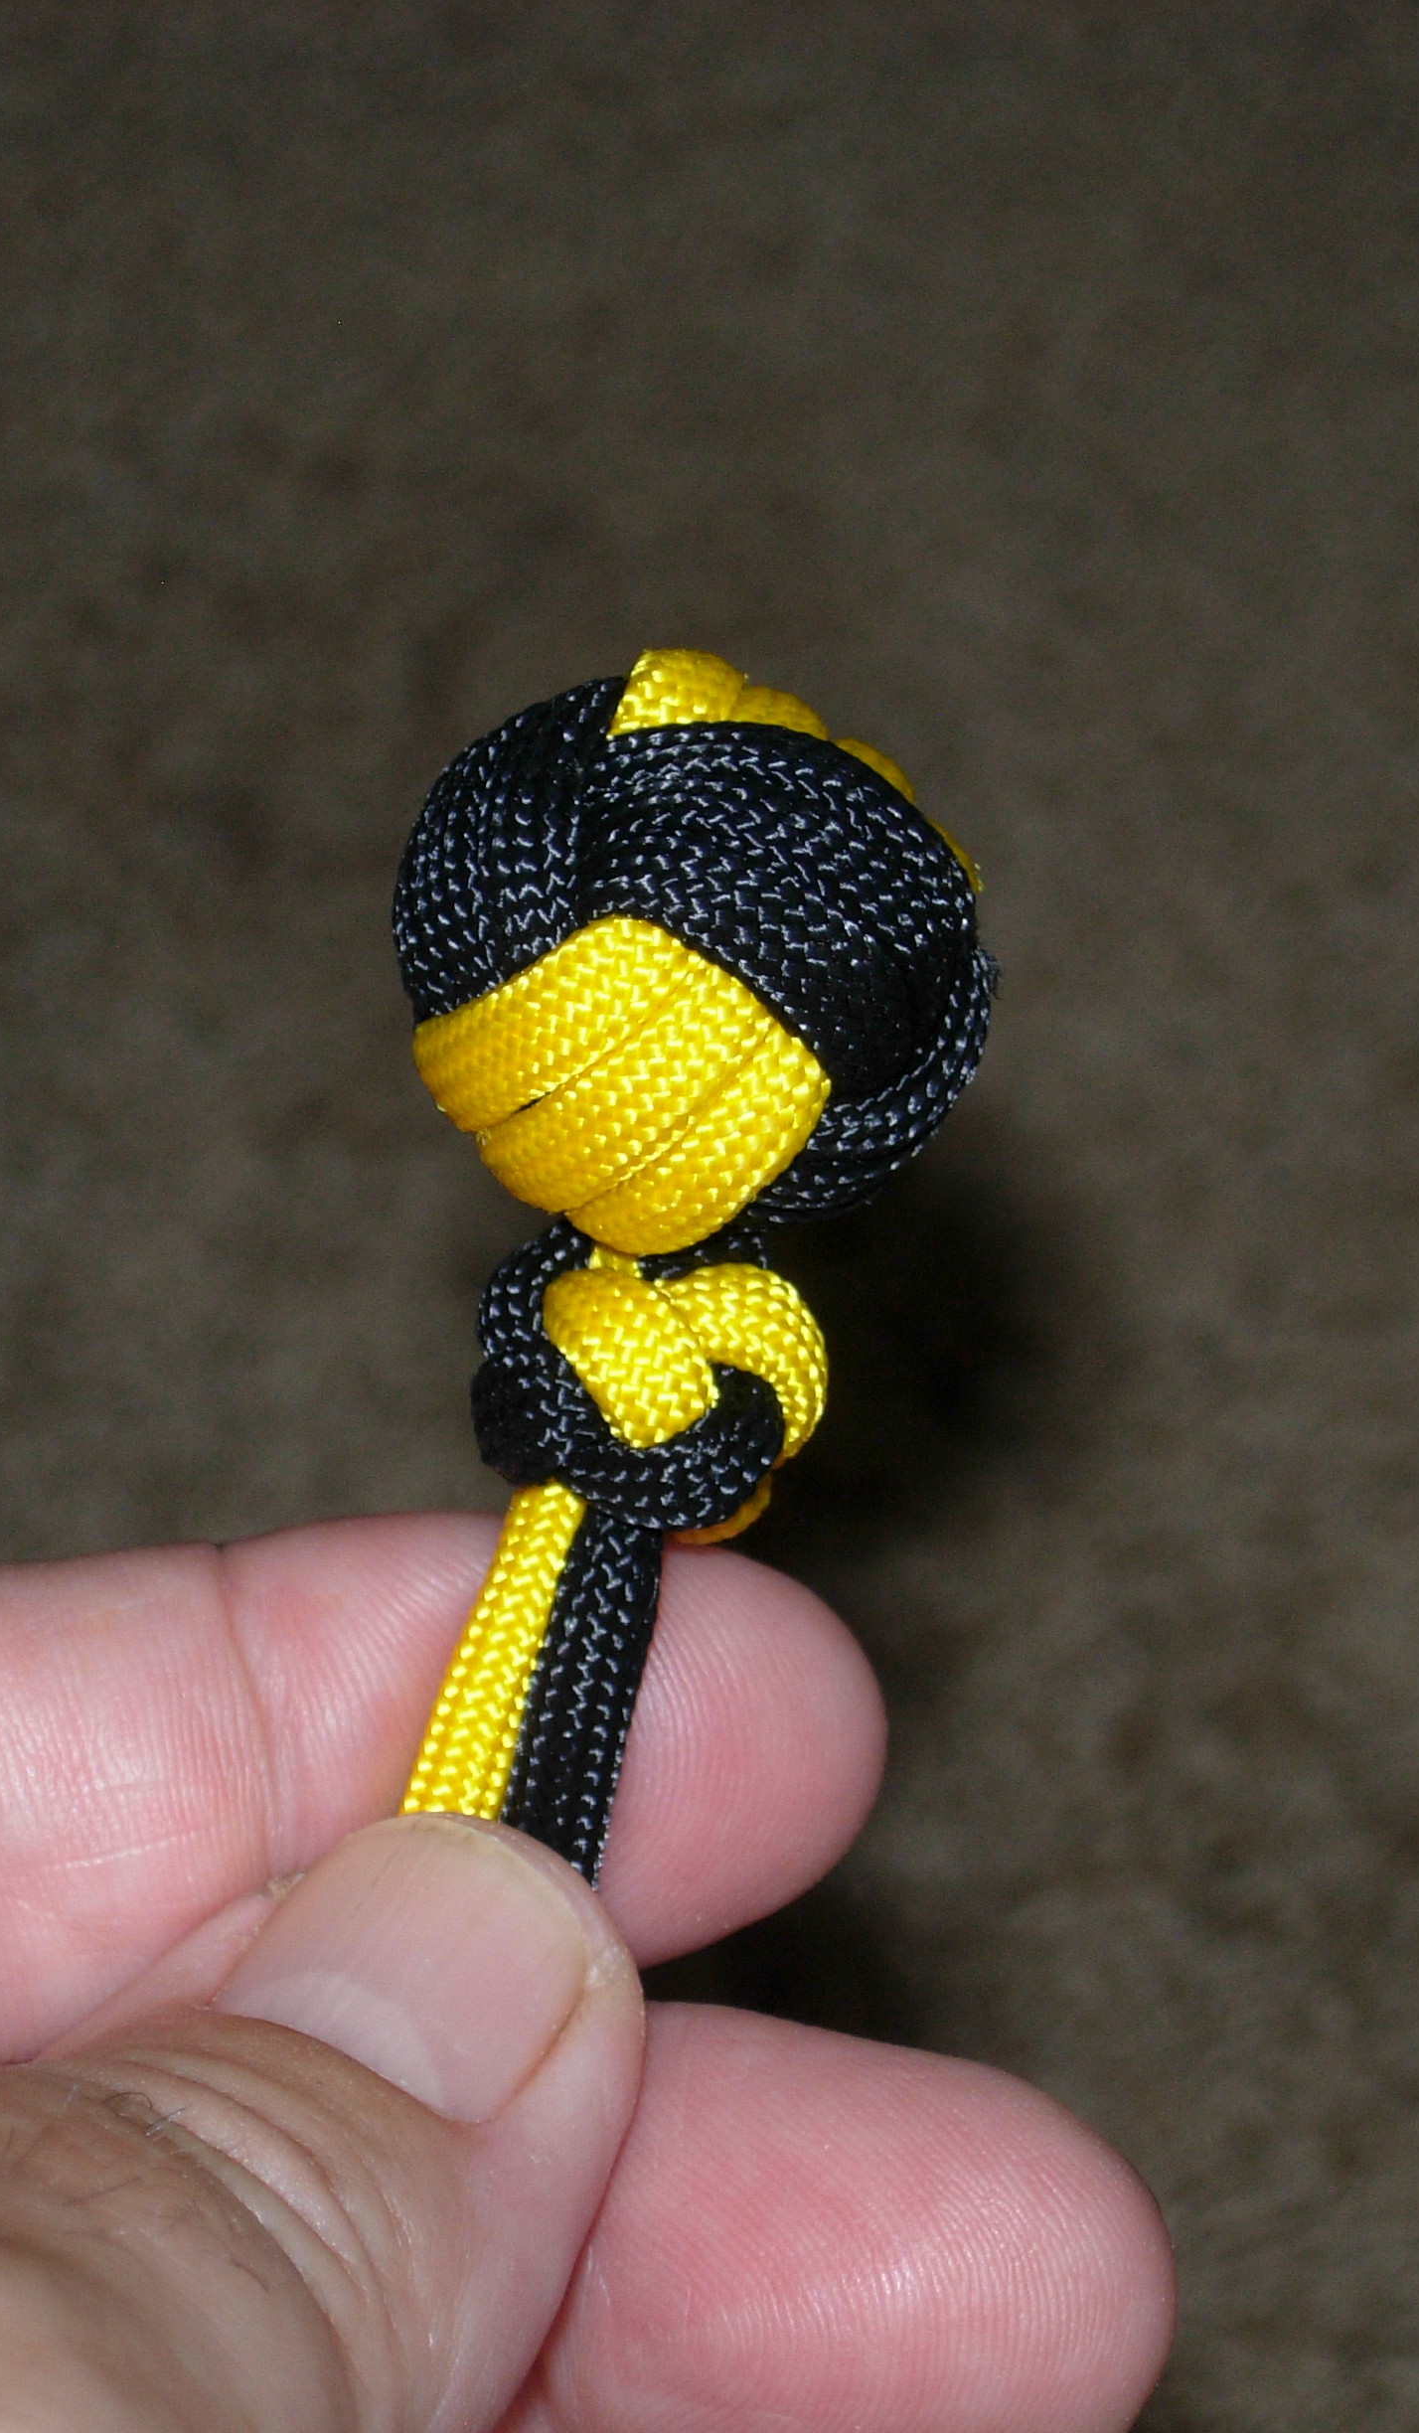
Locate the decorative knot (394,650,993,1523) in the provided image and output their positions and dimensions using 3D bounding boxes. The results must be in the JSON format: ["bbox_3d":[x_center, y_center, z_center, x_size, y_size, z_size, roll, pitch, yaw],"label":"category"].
[{"bbox_3d":[-0.001,-0.005,0.357,0.025,0.025,0.037,5,99,0],"label":"decorative knot"}]

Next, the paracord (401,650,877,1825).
[{"bbox_3d":[-0.003,0.002,0.357,0.023,0.024,0.053,8,97,0],"label":"paracord"}]

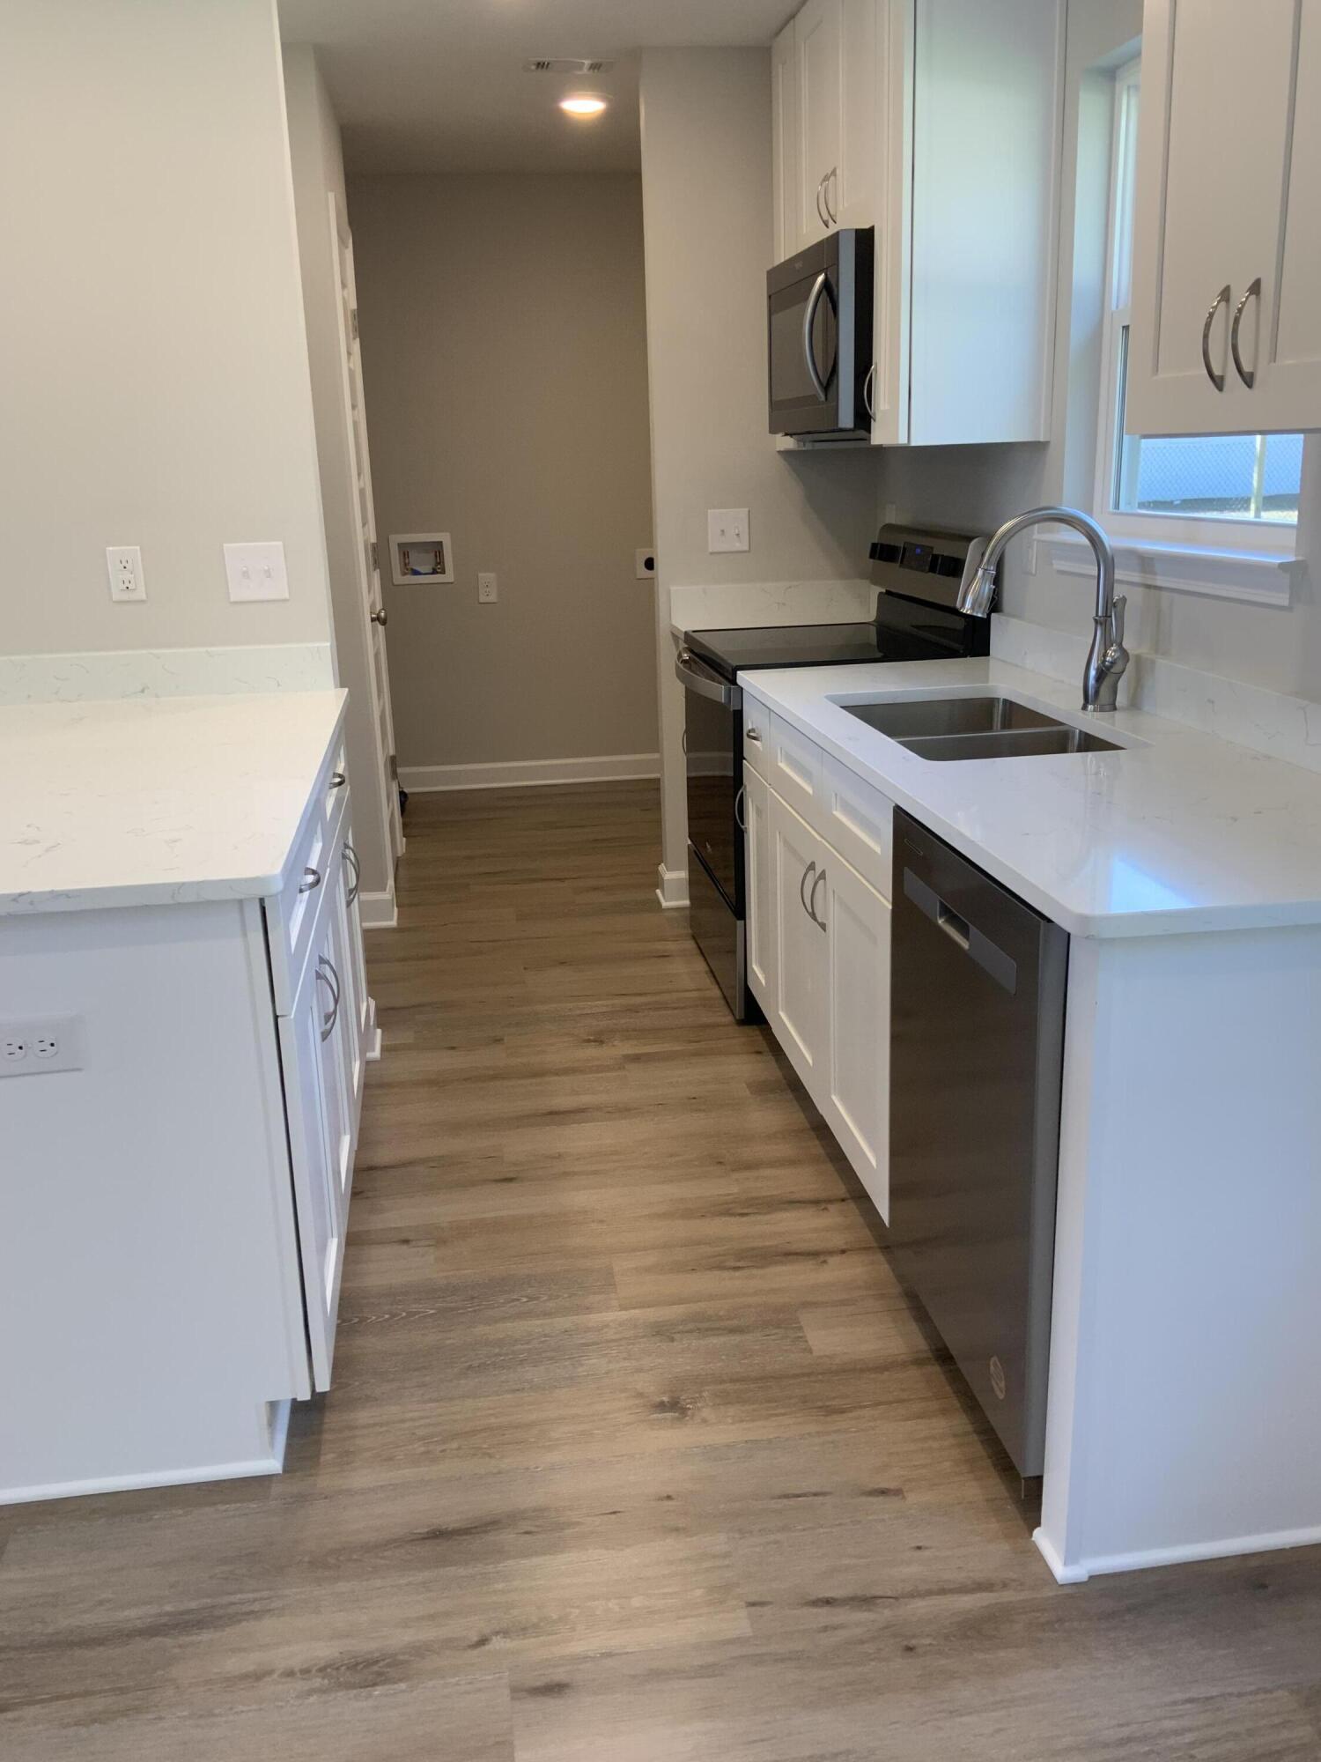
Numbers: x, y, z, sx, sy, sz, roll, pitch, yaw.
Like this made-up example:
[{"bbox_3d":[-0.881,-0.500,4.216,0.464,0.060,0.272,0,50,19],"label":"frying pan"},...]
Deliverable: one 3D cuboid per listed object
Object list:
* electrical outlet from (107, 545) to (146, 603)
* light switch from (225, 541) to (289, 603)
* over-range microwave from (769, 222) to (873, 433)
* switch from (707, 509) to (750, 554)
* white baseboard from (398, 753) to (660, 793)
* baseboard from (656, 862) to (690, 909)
[{"bbox_3d":[-1.179,-0.676,3.257,0.070,0.116,0.010,-4,16,-7],"label":"electrical outlet"},{"bbox_3d":[-0.900,-0.688,3.290,0.126,0.125,0.014,-4,16,-7],"label":"light switch"},{"bbox_3d":[0.537,-1.329,3.655,0.417,0.424,0.753,-4,16,-7],"label":"over-range microwave"},{"bbox_3d":[0.205,-1.040,4.388,0.120,0.125,0.014,-4,16,-7],"label":"switch"},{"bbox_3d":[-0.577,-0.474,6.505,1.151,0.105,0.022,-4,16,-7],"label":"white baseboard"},{"bbox_3d":[0.042,0.012,4.719,0.098,0.113,0.141,-4,16,-7],"label":"baseboard"}]

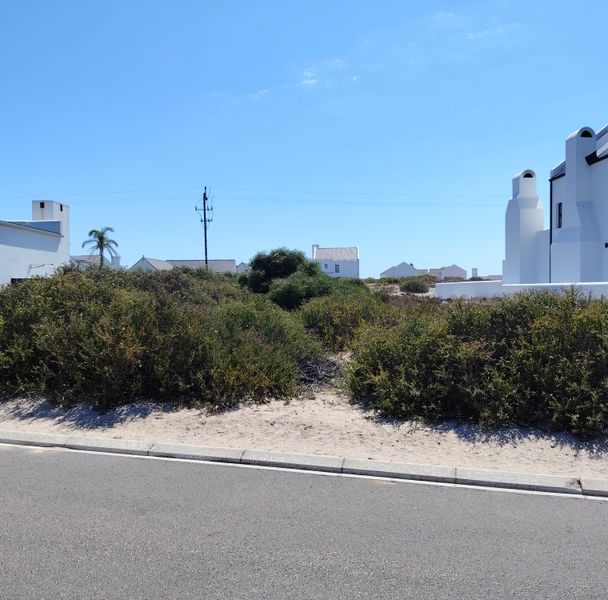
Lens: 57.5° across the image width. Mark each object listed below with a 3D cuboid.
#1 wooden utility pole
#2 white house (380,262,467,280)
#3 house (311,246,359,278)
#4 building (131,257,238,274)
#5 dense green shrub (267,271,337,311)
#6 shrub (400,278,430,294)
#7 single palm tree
[{"bbox_3d":[-10.096,-5.855,56.000,1.600,11.200,0.800,0,1,0],"label":"wooden utility pole"},{"bbox_3d":[26.714,-6.259,124.000,18.600,4.400,9.500,0,1,-3],"label":"white house"},{"bbox_3d":[4.571,-5.442,80.500,6.600,5.100,5.200,0,1,-6],"label":"house"},{"bbox_3d":[-19.275,-3.887,88.000,16.500,5.800,9.500,0,1,-1],"label":"building"},{"bbox_3d":[-0.113,-0.428,25.000,3.100,1.800,2.800,0,1,0],"label":"dense green shrub"},{"bbox_3d":[9.648,-1.168,48.000,2.600,1.400,2.400,0,1,0],"label":"shrub"},{"bbox_3d":[-22.746,-4.191,62.000,4.000,8.000,4.000,0,1,0],"label":"single palm tree"}]

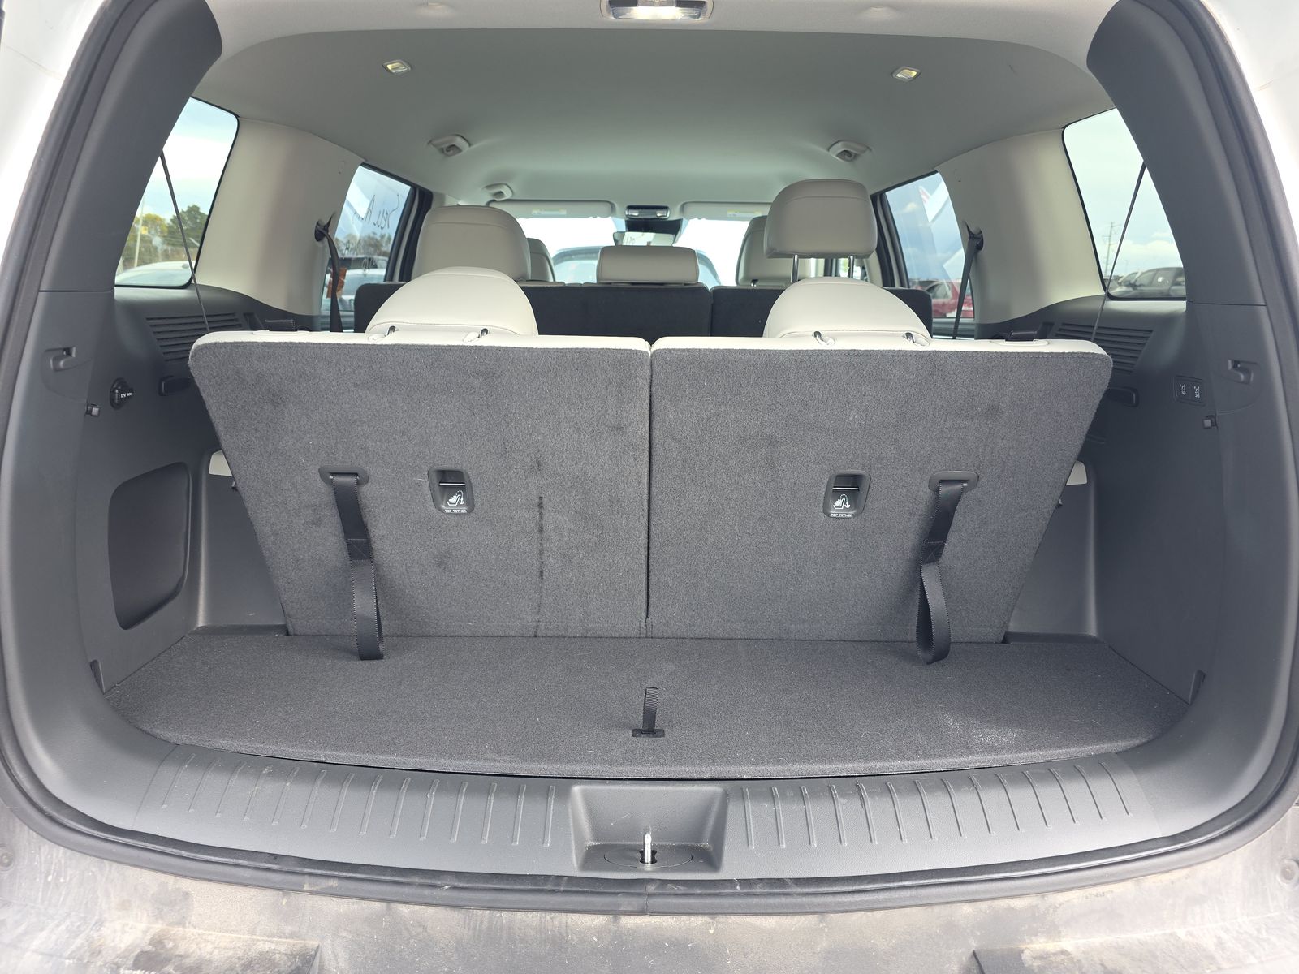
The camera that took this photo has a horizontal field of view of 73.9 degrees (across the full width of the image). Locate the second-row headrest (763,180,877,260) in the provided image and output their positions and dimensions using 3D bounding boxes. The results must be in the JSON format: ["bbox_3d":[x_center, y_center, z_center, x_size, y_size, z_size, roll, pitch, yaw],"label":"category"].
[{"bbox_3d":[0.391,-0.601,1.942,0.260,0.185,0.140,1,14,0],"label":"second-row headrest"}]

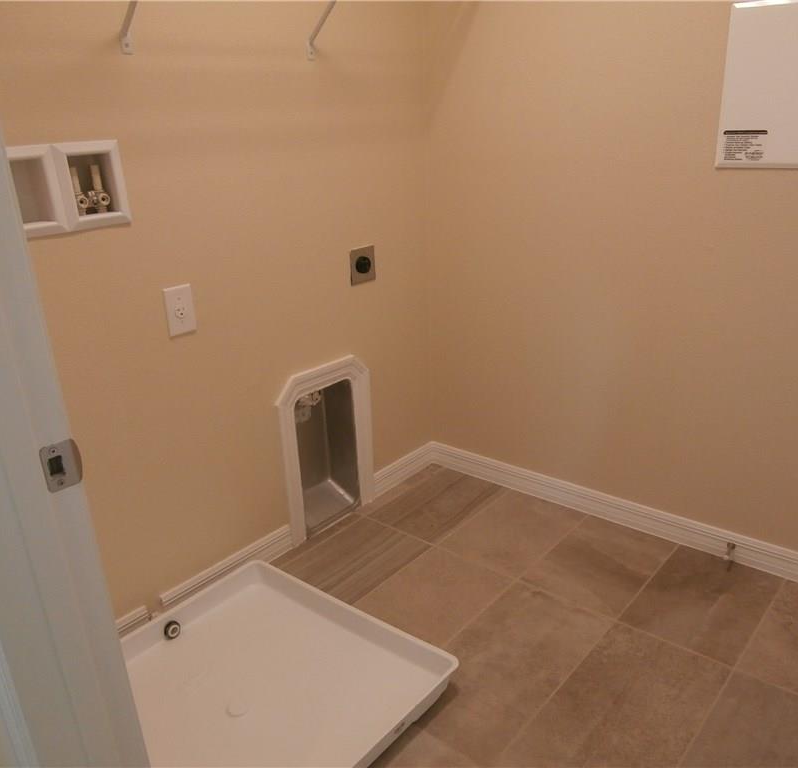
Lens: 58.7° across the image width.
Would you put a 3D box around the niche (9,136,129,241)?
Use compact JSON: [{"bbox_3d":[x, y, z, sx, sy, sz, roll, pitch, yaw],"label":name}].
[{"bbox_3d":[-0.753,-0.432,1.567,0.090,0.183,0.283,14,26,38],"label":"niche"}]

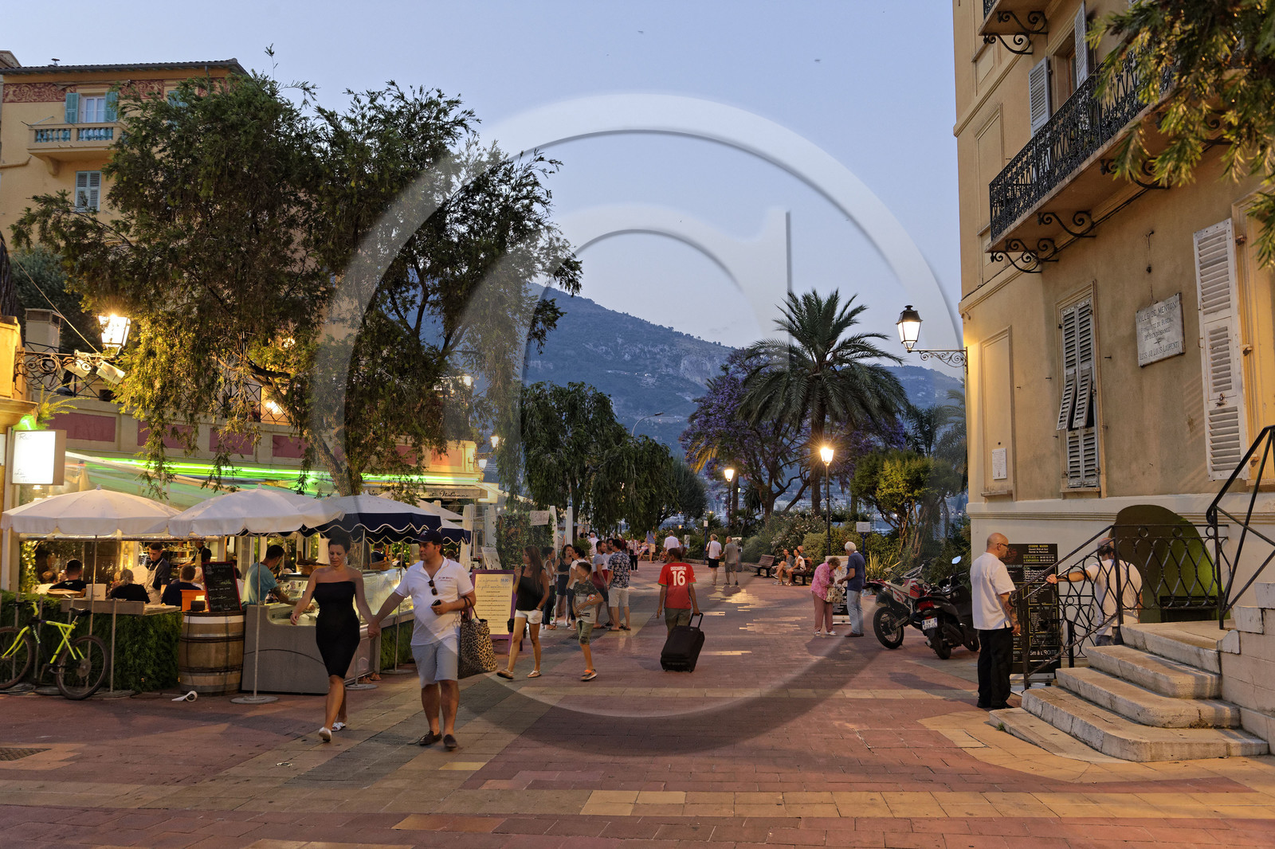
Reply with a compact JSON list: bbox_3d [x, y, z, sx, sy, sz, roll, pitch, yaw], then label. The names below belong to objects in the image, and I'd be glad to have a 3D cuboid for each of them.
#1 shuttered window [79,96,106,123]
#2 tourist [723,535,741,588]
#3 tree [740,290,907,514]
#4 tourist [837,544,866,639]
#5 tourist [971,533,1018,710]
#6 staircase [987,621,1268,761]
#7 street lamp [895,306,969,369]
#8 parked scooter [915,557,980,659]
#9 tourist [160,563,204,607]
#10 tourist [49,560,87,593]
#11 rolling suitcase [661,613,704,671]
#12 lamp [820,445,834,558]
[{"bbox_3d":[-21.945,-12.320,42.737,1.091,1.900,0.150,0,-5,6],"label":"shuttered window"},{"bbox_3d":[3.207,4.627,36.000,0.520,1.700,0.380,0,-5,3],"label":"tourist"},{"bbox_3d":[8.976,0.101,52.214,8.100,13.400,8.100,0,-5,0],"label":"tree"},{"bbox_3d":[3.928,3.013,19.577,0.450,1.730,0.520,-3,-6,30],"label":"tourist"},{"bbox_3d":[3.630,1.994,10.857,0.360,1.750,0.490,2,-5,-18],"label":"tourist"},{"bbox_3d":[4.600,2.387,9.662,2.600,0.760,3.300,0,-5,2],"label":"staircase"},{"bbox_3d":[4.265,-1.238,15.441,1.000,0.920,0.370,0,-5,-1],"label":"street lamp"},{"bbox_3d":[4.700,2.678,15.218,0.800,1.380,1.950,-4,-6,33],"label":"parked scooter"},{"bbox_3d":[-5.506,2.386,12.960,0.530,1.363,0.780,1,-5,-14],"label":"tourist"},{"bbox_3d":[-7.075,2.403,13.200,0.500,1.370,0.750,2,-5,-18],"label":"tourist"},{"bbox_3d":[0.646,2.727,13.763,0.410,0.250,1.070,-2,30,19],"label":"rolling suitcase"},{"bbox_3d":[6.307,3.035,35.300,0.450,4.750,0.450,0,-5,0],"label":"lamp"}]

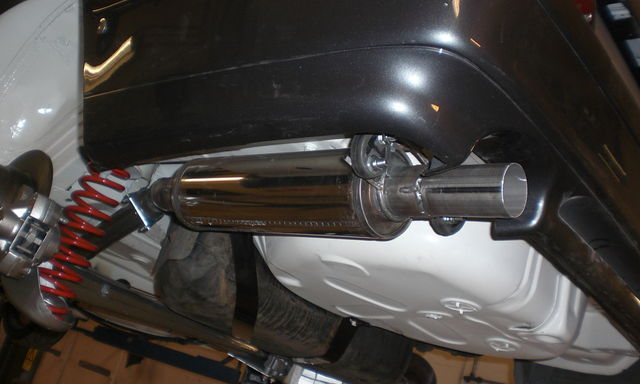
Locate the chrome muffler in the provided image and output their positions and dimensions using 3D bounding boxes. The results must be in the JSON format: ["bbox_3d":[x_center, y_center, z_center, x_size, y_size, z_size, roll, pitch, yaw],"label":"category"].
[{"bbox_3d":[-0.029,0.004,1.036,0.705,0.131,0.131,-1,-25,42],"label":"chrome muffler"}]

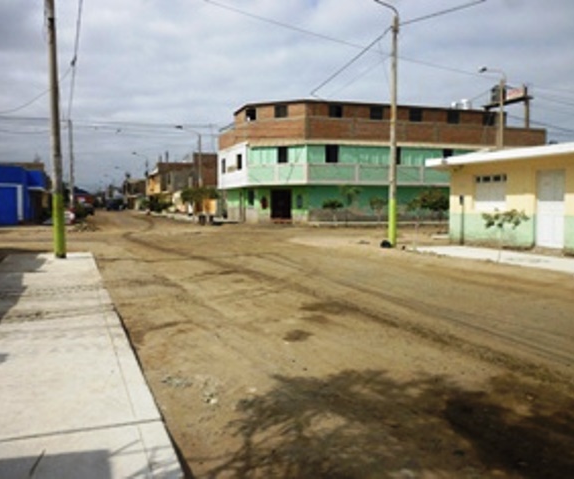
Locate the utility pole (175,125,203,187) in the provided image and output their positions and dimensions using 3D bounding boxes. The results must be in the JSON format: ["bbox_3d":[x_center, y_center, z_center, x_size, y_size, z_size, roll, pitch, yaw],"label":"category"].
[{"bbox_3d":[-8.981,-6.123,47.296,2.400,8.550,0.350,-2,4,-22],"label":"utility pole"}]

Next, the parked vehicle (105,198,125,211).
[{"bbox_3d":[-28.781,-5.441,86.832,1.850,1.750,4.400,-2,4,-22],"label":"parked vehicle"}]

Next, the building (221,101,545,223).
[{"bbox_3d":[8.039,-6.335,46.380,26.281,9.200,12.049,-1,4,-19],"label":"building"}]

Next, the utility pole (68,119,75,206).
[{"bbox_3d":[-17.148,-5.500,41.218,0.300,8.150,0.300,-2,4,-22],"label":"utility pole"}]

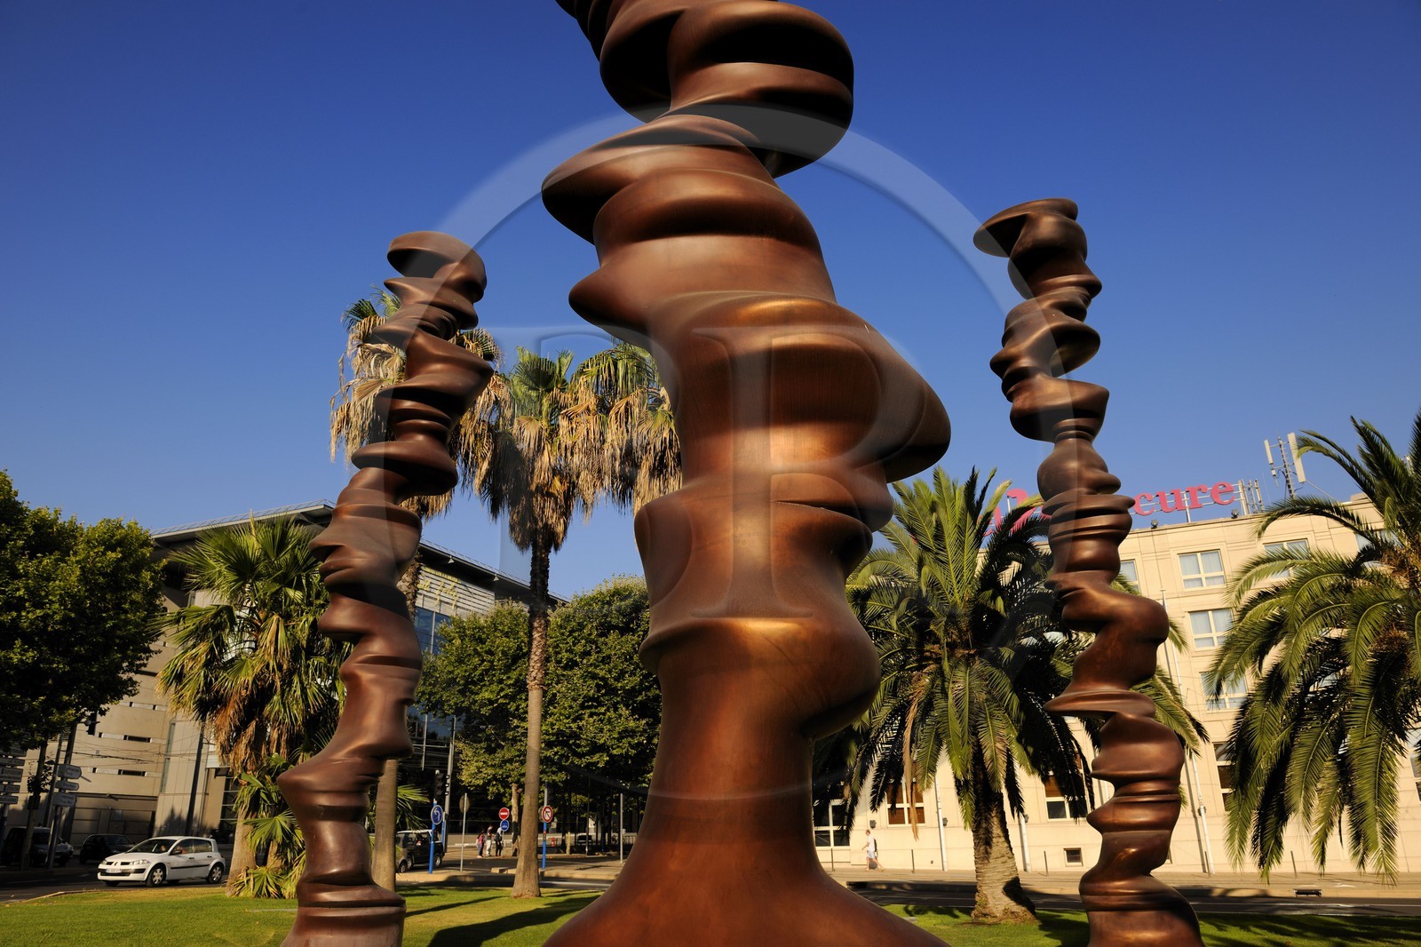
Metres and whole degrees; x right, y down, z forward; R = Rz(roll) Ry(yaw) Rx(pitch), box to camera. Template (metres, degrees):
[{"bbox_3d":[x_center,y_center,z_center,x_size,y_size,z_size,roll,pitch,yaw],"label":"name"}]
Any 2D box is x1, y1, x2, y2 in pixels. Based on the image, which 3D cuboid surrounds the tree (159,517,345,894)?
[{"bbox_3d":[-12.712,6.169,26.634,5.000,10.458,4.900,9,-22,-26],"label":"tree"}]

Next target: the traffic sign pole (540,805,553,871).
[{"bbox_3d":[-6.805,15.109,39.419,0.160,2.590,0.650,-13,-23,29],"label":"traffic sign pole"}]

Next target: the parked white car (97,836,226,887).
[{"bbox_3d":[-17.715,12.607,30.924,1.780,1.470,4.200,-5,-20,9],"label":"parked white car"}]

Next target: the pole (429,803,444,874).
[{"bbox_3d":[-10.086,13.358,34.694,0.160,2.430,0.650,-11,-22,25],"label":"pole"}]

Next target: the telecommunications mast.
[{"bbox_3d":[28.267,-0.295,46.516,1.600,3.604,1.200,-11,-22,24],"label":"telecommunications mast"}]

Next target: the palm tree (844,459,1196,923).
[{"bbox_3d":[5.599,4.082,18.334,6.300,8.400,6.300,-7,-21,17],"label":"palm tree"}]

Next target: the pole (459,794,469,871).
[{"bbox_3d":[-9.768,14.199,37.514,0.160,2.876,0.650,-12,-22,26],"label":"pole"}]

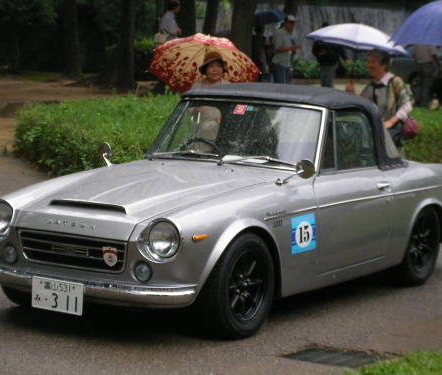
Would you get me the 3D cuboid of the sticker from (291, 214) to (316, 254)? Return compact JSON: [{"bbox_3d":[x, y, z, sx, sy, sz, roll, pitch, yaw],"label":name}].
[{"bbox_3d":[0.465,0.262,9.404,0.010,0.210,0.287,6,7,31],"label":"sticker"}]

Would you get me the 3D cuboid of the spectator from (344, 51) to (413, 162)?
[{"bbox_3d":[1.277,-0.371,13.500,0.540,1.510,0.440,7,8,41],"label":"spectator"}]

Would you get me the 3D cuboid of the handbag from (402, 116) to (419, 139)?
[{"bbox_3d":[1.440,-0.451,12.700,0.150,0.175,0.120,1,6,-14],"label":"handbag"}]

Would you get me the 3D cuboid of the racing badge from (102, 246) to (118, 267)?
[{"bbox_3d":[-0.572,0.360,8.649,0.098,0.108,0.015,6,7,31],"label":"racing badge"}]

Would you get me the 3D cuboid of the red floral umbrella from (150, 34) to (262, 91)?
[{"bbox_3d":[-0.135,-0.951,13.846,0.960,0.720,0.960,12,-26,-11],"label":"red floral umbrella"}]

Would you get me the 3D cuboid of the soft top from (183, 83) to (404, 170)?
[{"bbox_3d":[0.465,-0.406,10.769,1.240,0.510,1.170,6,8,31],"label":"soft top"}]

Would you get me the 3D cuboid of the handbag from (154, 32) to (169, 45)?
[{"bbox_3d":[-1.037,-2.597,29.200,0.260,0.190,0.100,4,6,14],"label":"handbag"}]

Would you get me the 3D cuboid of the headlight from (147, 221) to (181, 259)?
[{"bbox_3d":[-0.275,0.266,8.574,0.195,0.195,0.110,6,7,31],"label":"headlight"}]

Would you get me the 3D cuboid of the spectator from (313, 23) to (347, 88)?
[{"bbox_3d":[1.946,-2.164,30.085,0.560,1.580,0.360,2,6,-6],"label":"spectator"}]

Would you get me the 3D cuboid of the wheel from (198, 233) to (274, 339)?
[{"bbox_3d":[0.082,0.530,9.131,0.190,0.585,0.585,6,8,31],"label":"wheel"}]

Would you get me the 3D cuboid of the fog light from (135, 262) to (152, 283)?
[{"bbox_3d":[-0.401,0.441,8.690,0.110,0.110,0.060,6,8,31],"label":"fog light"}]

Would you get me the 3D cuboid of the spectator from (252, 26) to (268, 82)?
[{"bbox_3d":[0.698,-2.167,30.000,0.380,1.570,0.450,7,8,36],"label":"spectator"}]

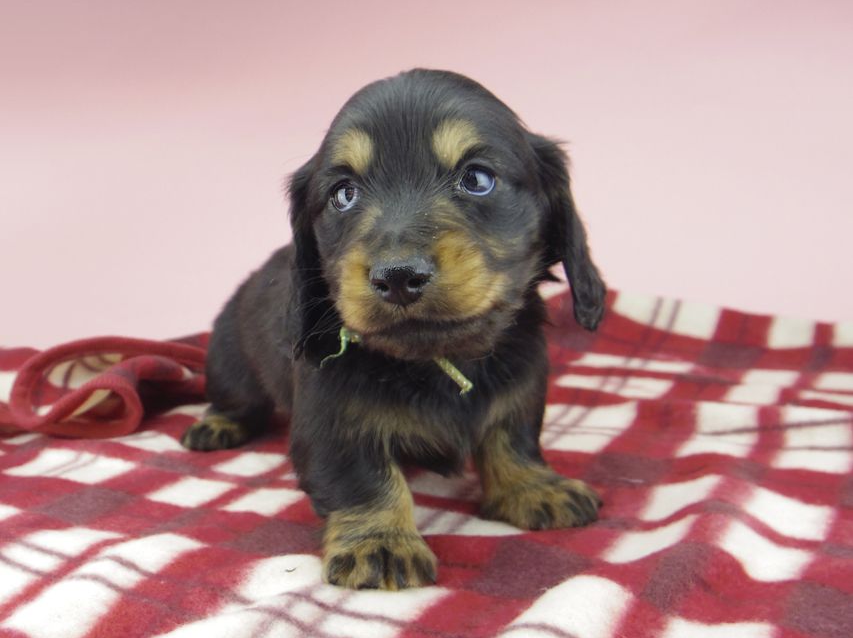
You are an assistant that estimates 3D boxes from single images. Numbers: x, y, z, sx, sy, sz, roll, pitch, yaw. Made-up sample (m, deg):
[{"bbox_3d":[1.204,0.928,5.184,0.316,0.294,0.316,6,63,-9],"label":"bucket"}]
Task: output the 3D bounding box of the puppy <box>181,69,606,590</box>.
[{"bbox_3d":[-0.036,-0.018,0.421,0.125,0.178,0.222,-7,15,-27],"label":"puppy"}]

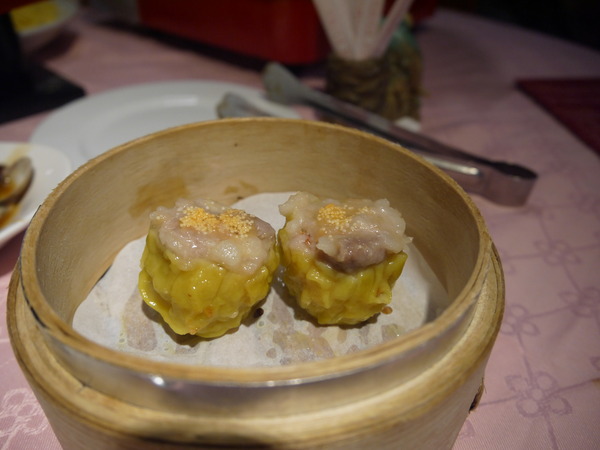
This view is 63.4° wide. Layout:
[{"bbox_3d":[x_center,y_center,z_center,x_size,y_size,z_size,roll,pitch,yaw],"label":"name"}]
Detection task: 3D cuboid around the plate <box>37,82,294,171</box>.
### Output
[{"bbox_3d":[-0.089,-0.063,0.349,0.183,0.020,0.183,2,35,-1],"label":"plate"}]

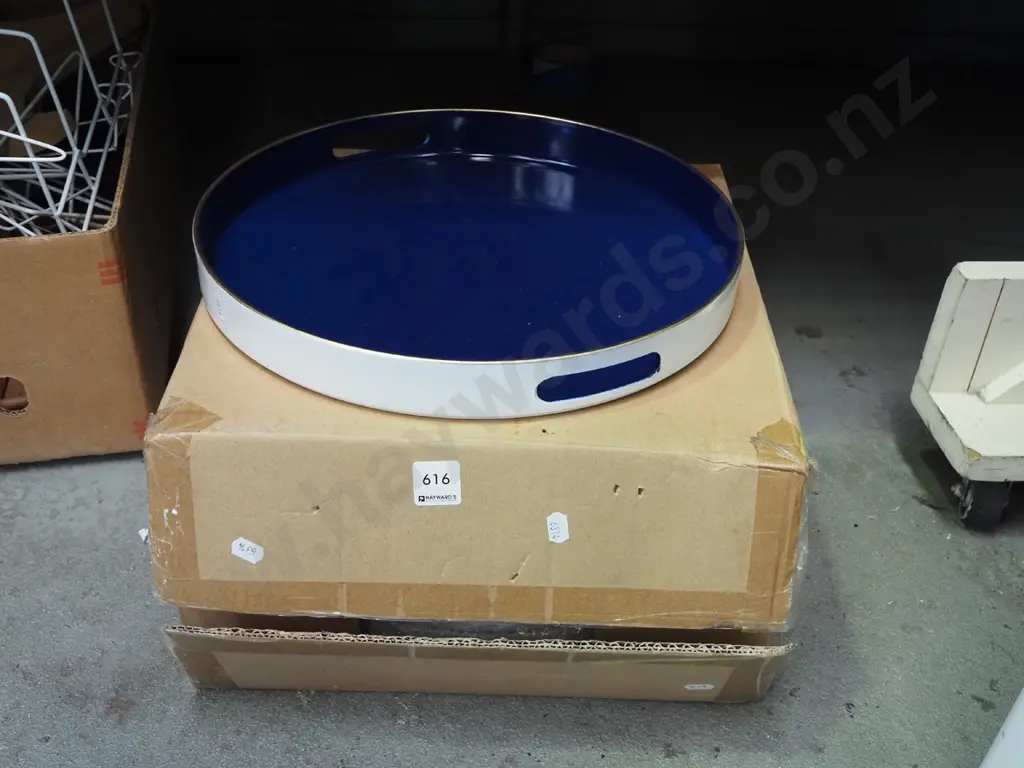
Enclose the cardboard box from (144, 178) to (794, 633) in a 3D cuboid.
[{"bbox_3d":[-0.018,-0.028,0.825,0.378,0.121,0.418,2,35,0],"label":"cardboard box"}]

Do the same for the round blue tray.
[{"bbox_3d":[-0.028,-0.103,0.792,0.375,0.040,0.375,2,35,-1],"label":"round blue tray"}]

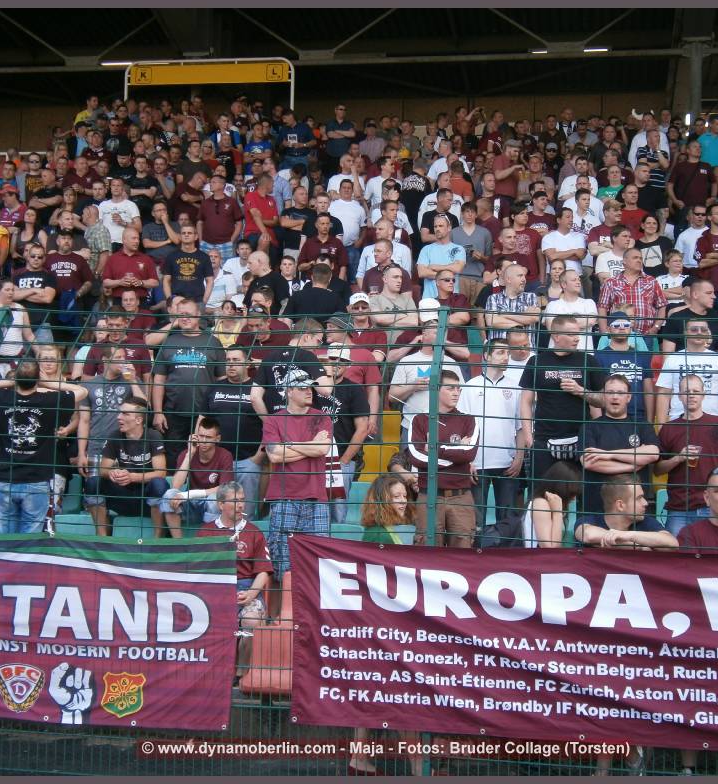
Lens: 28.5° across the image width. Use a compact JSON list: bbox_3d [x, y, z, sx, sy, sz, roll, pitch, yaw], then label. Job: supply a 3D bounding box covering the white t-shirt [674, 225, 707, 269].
[{"bbox_3d":[3.586,-1.490,14.900,0.500,0.580,0.290,1,-2,7],"label":"white t-shirt"}]

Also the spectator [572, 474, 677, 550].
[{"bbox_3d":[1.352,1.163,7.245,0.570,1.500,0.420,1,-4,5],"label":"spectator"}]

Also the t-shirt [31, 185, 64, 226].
[{"bbox_3d":[-4.115,-2.445,18.750,0.500,0.620,0.300,0,-3,30],"label":"t-shirt"}]

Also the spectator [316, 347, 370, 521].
[{"bbox_3d":[-0.150,0.535,9.837,0.500,1.740,0.360,0,-5,24],"label":"spectator"}]

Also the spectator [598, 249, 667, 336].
[{"bbox_3d":[2.488,-0.411,12.961,0.600,1.800,0.360,2,-2,-5],"label":"spectator"}]

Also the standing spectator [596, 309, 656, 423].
[{"bbox_3d":[1.993,0.287,10.761,0.510,1.820,0.340,1,-3,10],"label":"standing spectator"}]

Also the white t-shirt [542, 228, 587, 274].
[{"bbox_3d":[2.226,-1.429,15.374,0.500,0.660,0.290,3,-5,-9],"label":"white t-shirt"}]

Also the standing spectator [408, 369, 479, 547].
[{"bbox_3d":[0.562,0.743,9.280,0.490,1.790,0.380,2,-5,-7],"label":"standing spectator"}]

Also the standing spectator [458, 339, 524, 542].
[{"bbox_3d":[0.887,0.511,9.636,0.520,1.760,0.330,2,-4,-10],"label":"standing spectator"}]

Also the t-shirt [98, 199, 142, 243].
[{"bbox_3d":[-2.827,-2.001,16.700,0.500,0.570,0.290,1,-4,14],"label":"t-shirt"}]

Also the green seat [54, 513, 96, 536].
[{"bbox_3d":[-2.099,1.070,9.972,0.420,0.420,0.420,1,-3,12],"label":"green seat"}]

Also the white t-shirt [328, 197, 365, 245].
[{"bbox_3d":[-0.128,-1.882,15.800,0.470,0.560,0.290,1,-4,14],"label":"white t-shirt"}]

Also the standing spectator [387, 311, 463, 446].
[{"bbox_3d":[0.502,0.316,10.731,0.560,1.760,0.380,2,-4,0],"label":"standing spectator"}]

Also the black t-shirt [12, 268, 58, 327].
[{"bbox_3d":[-3.058,-0.842,13.277,0.470,0.640,0.320,2,-4,-7],"label":"black t-shirt"}]

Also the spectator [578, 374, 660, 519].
[{"bbox_3d":[1.606,0.759,8.737,0.550,1.740,0.380,0,-4,14],"label":"spectator"}]

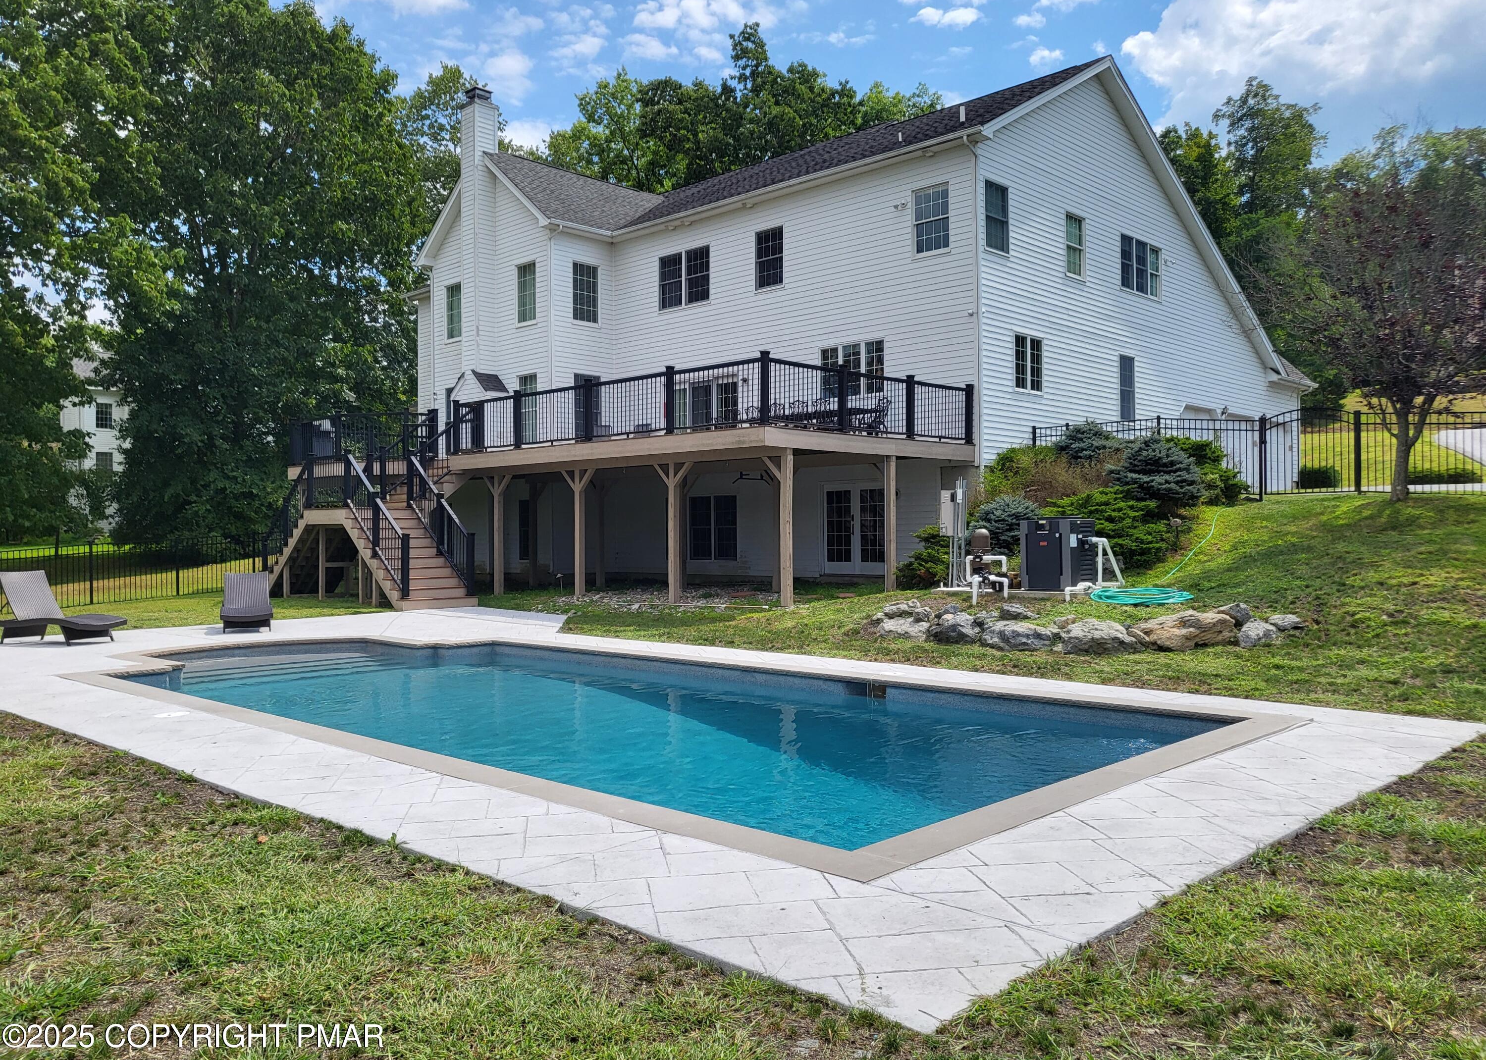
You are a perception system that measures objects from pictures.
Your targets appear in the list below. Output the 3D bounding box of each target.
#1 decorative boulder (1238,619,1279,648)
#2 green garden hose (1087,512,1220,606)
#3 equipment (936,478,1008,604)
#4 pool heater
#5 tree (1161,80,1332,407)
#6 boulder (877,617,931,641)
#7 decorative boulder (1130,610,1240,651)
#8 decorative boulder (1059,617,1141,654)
[{"bbox_3d":[5.964,1.194,12.900,0.470,0.340,0.420,0,0,12],"label":"decorative boulder"},{"bbox_3d":[5.750,0.280,15.200,1.500,1.150,5.000,0,0,32],"label":"green garden hose"},{"bbox_3d":[2.984,0.144,14.600,0.850,1.600,0.750,0,0,44],"label":"equipment"},{"bbox_3d":[4.168,0.306,14.781,0.710,0.940,0.660,0,0,44],"label":"pool heater"},{"bbox_3d":[22.545,-11.200,50.000,8.000,17.800,7.500,0,0,25],"label":"tree"},{"bbox_3d":[1.981,1.218,13.700,0.600,0.310,0.450,0,0,23],"label":"boulder"},{"bbox_3d":[5.013,1.156,12.700,1.200,0.450,0.700,0,0,12],"label":"decorative boulder"},{"bbox_3d":[4.024,1.190,12.500,0.900,0.410,0.620,0,0,20],"label":"decorative boulder"}]

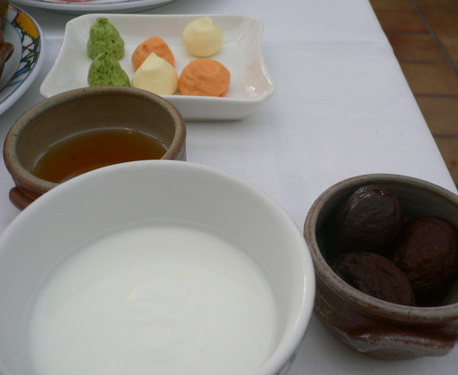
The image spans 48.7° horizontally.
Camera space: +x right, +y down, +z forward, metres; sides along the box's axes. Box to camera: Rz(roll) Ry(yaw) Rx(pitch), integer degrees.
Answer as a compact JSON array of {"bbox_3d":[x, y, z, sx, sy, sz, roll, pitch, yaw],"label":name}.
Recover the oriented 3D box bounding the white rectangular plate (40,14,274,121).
[{"bbox_3d":[-0.051,-0.097,0.402,0.166,0.026,0.127,-1,44,-4],"label":"white rectangular plate"}]

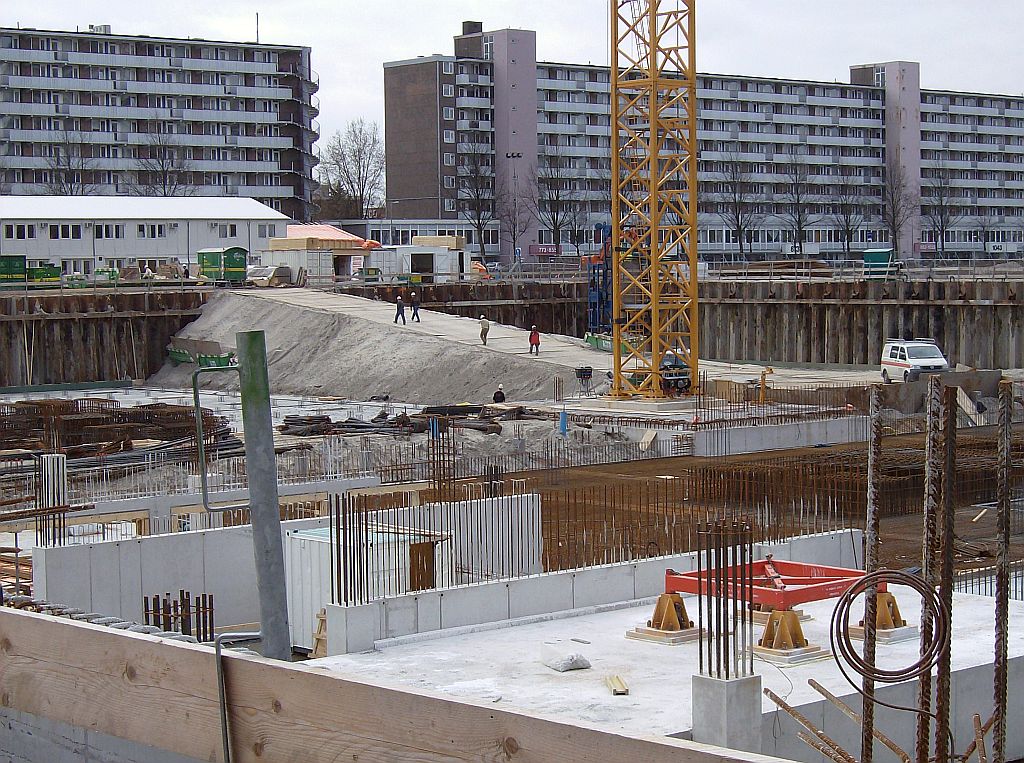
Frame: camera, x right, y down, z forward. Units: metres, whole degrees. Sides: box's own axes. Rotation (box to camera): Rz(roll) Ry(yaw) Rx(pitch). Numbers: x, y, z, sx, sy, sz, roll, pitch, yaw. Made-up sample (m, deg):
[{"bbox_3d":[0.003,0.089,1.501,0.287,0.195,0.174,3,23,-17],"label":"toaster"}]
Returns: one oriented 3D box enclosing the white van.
[{"bbox_3d":[20.200,-1.010,103.700,1.930,2.100,4.890,-1,3,-10],"label":"white van"}]

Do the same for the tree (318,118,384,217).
[{"bbox_3d":[-20.500,-24.600,280.000,10.500,21.800,10.500,-1,3,0],"label":"tree"}]

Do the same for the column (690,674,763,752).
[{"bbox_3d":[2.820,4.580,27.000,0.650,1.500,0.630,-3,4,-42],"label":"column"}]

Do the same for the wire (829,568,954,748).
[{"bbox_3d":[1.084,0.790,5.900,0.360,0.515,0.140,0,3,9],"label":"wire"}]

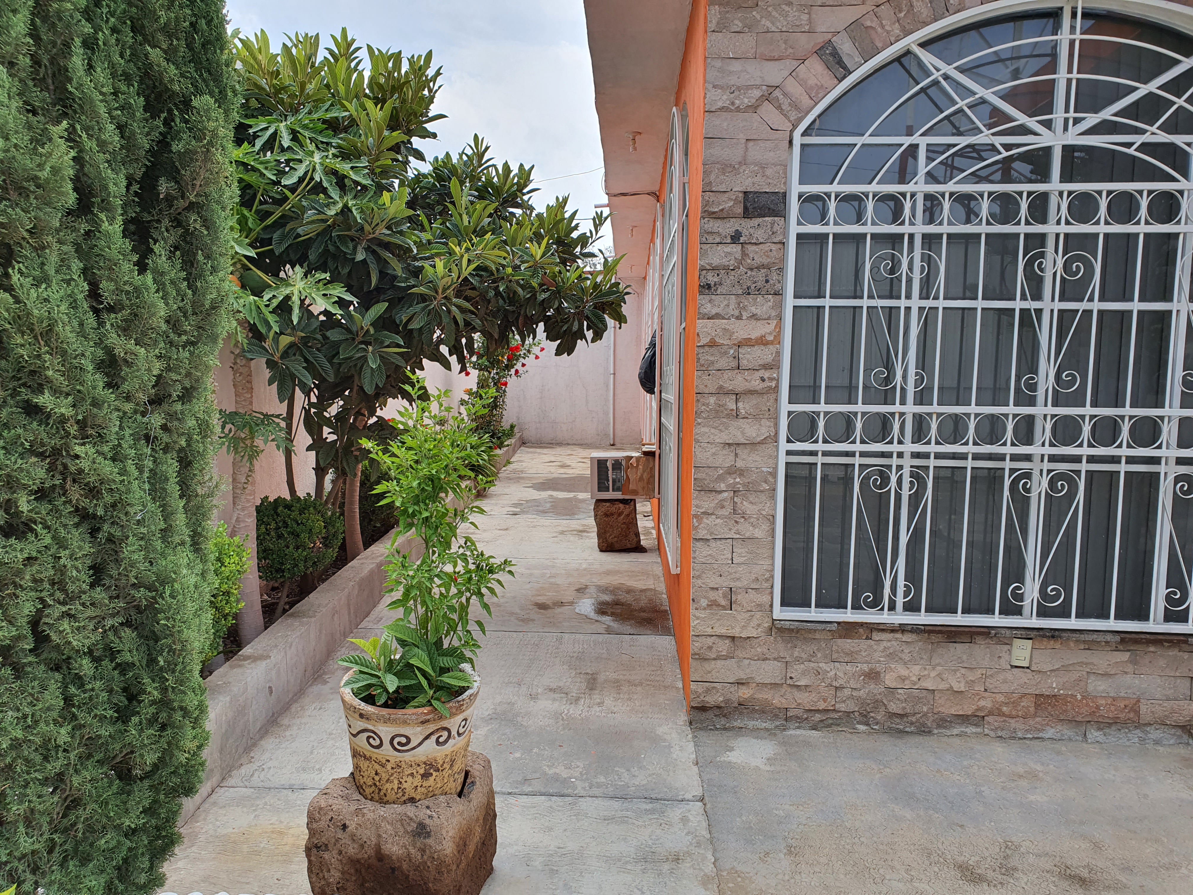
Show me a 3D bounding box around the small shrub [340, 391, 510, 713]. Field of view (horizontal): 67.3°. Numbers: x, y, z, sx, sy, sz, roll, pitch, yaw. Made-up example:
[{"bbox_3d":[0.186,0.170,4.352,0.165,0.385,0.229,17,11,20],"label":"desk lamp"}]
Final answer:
[{"bbox_3d":[-0.462,0.258,2.418,0.460,0.860,0.430,1,8,1],"label":"small shrub"}]

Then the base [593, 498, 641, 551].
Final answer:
[{"bbox_3d":[0.146,0.534,6.706,0.330,0.390,0.330,1,8,1],"label":"base"}]

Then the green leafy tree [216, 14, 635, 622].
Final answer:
[{"bbox_3d":[-0.875,-0.636,4.708,2.150,2.850,2.200,1,8,1],"label":"green leafy tree"}]

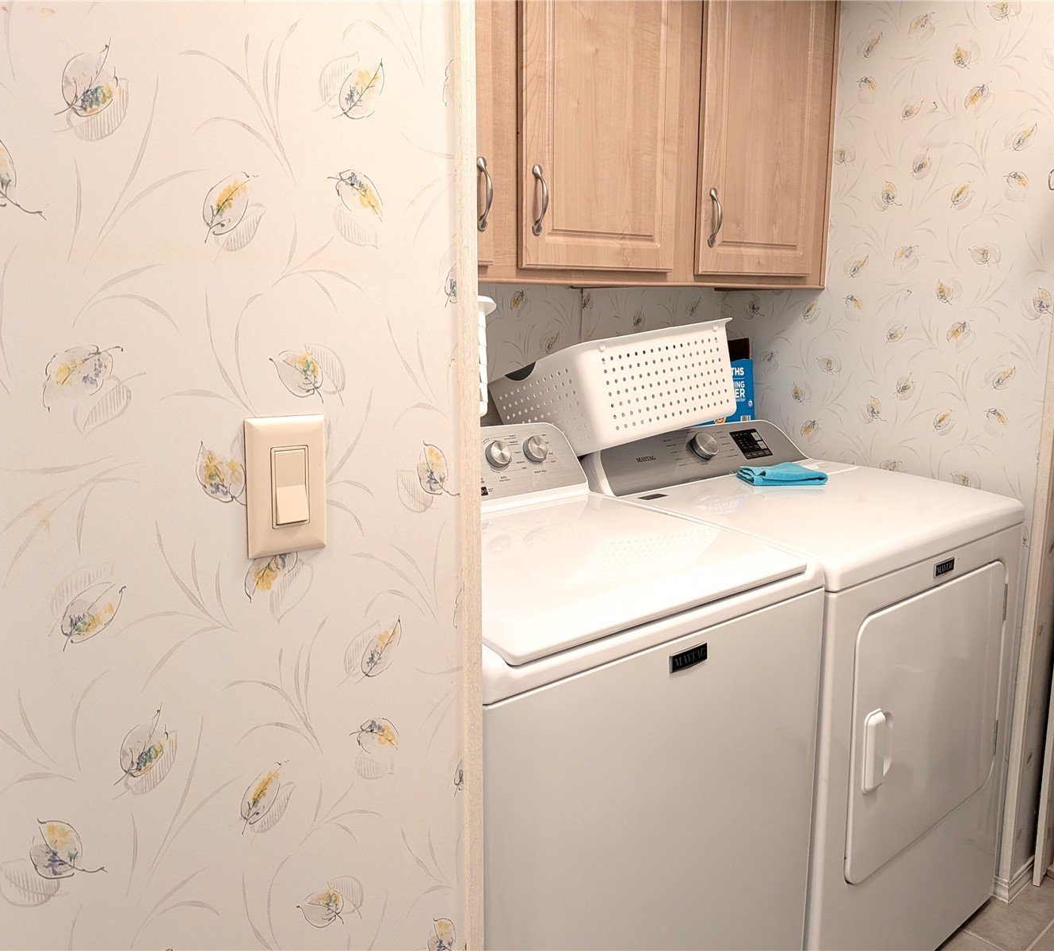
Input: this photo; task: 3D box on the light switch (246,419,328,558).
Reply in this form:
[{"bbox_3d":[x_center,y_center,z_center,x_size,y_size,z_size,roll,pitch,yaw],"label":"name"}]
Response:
[{"bbox_3d":[-0.198,0.009,0.730,0.070,0.115,0.012,-6,12,-40],"label":"light switch"}]

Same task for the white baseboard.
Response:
[{"bbox_3d":[1.121,0.924,2.032,0.140,0.060,0.045,-8,12,-40],"label":"white baseboard"}]

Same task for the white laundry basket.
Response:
[{"bbox_3d":[0.198,-0.168,1.919,0.484,0.200,0.368,-15,0,-37],"label":"white laundry basket"}]

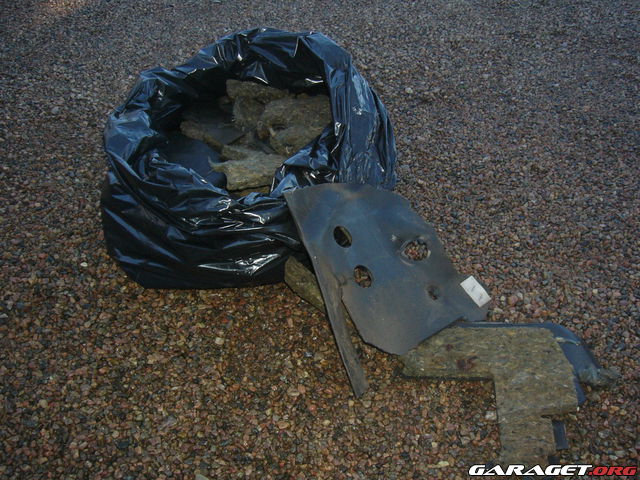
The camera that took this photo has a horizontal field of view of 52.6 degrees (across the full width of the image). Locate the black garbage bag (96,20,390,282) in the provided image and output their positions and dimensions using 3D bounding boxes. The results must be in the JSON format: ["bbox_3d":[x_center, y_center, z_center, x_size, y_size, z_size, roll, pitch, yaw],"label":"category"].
[{"bbox_3d":[-0.160,-0.222,1.543,0.645,0.340,0.600,0,43,0],"label":"black garbage bag"}]

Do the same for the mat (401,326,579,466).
[{"bbox_3d":[0.312,0.290,1.210,0.319,0.045,0.314,3,43,3],"label":"mat"}]

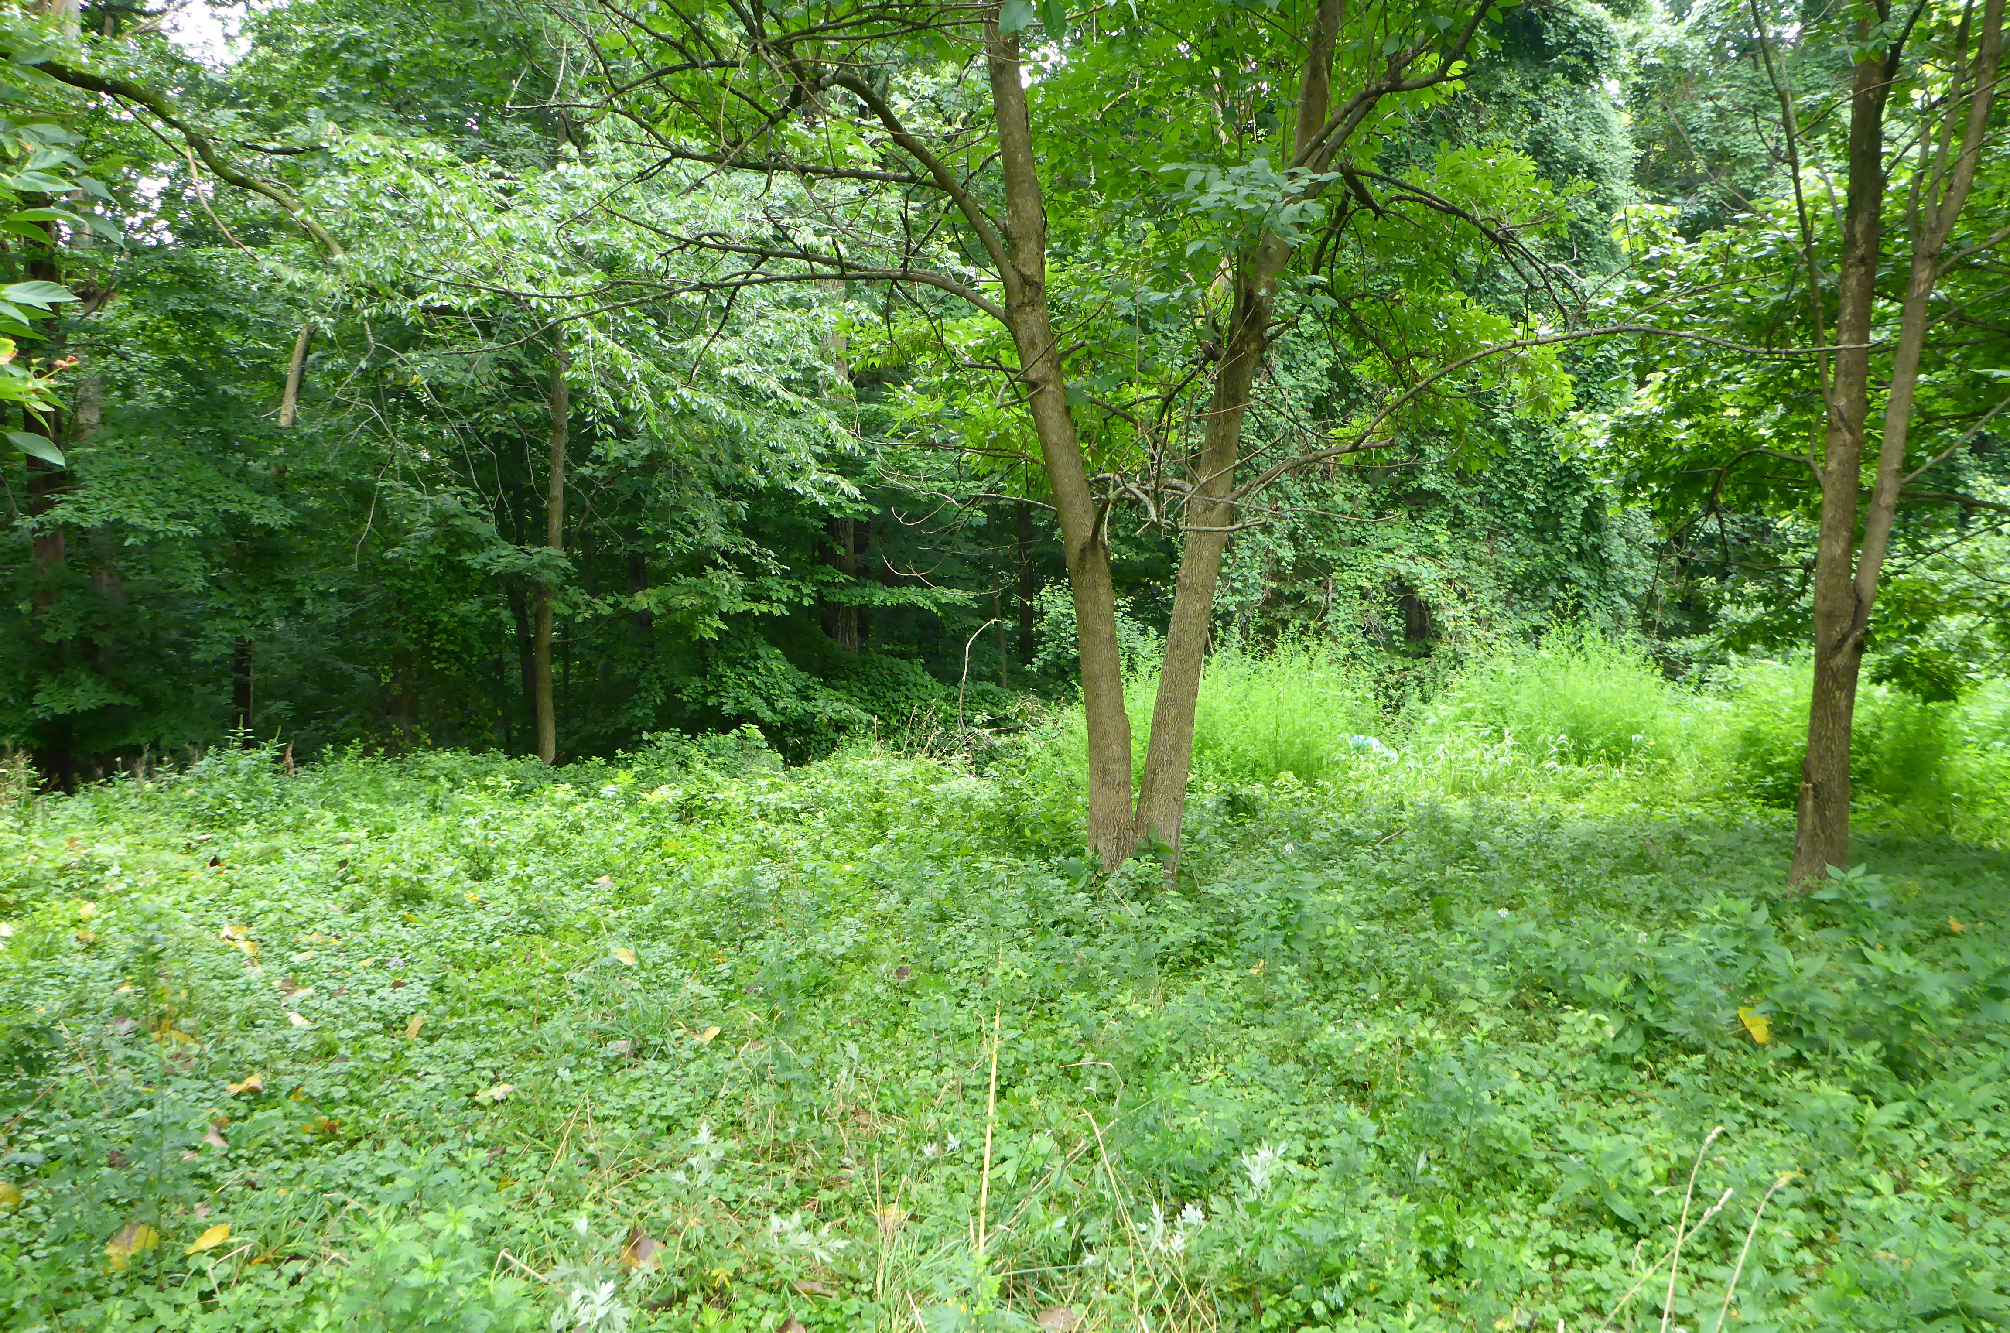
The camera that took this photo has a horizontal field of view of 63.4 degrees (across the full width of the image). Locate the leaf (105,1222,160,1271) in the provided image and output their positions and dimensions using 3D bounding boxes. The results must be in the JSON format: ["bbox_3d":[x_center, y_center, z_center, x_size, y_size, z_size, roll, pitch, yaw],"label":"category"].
[{"bbox_3d":[-1.931,1.285,3.600,0.115,0.050,0.110,0,3,0],"label":"leaf"}]

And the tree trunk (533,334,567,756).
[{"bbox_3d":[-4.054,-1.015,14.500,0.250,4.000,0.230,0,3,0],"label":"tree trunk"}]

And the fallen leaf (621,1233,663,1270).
[{"bbox_3d":[-0.803,1.295,3.600,0.095,0.045,0.090,0,3,0],"label":"fallen leaf"}]

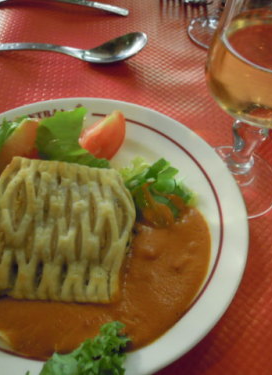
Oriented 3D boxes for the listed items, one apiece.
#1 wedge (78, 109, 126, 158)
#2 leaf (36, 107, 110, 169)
[{"bbox_3d":[-0.026,-0.046,0.331,0.032,0.032,0.045,38,59,24],"label":"wedge"},{"bbox_3d":[-0.049,-0.039,0.328,0.062,0.034,0.038,5,52,0],"label":"leaf"}]

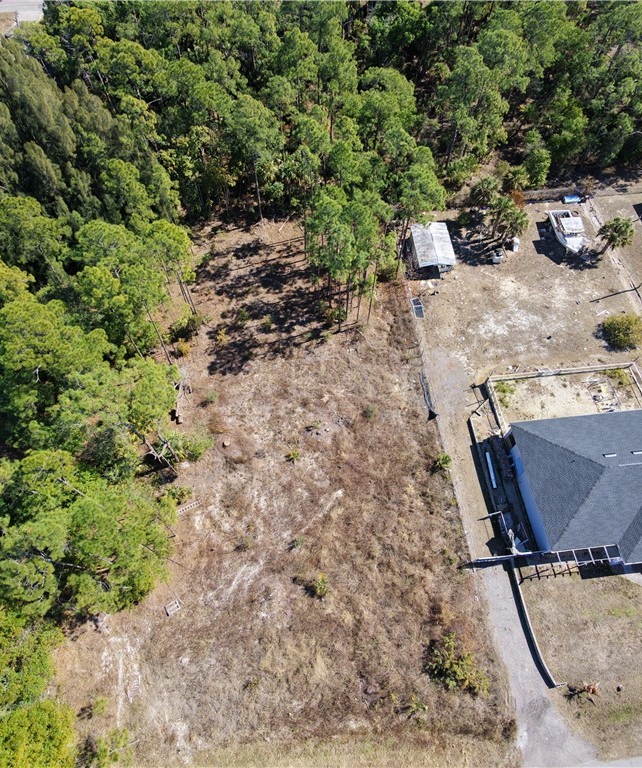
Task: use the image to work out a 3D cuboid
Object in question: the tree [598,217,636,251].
[{"bbox_3d":[34.890,-17.330,56.760,3.870,4.820,3.870,-6,62,-2],"label":"tree"}]

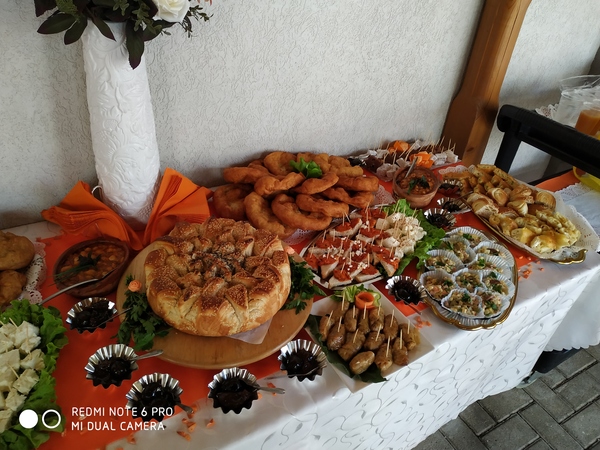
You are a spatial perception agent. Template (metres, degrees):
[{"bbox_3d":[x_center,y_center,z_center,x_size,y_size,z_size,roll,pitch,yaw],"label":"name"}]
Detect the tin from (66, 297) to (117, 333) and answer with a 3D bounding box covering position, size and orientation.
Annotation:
[{"bbox_3d":[-0.362,0.165,0.731,0.079,0.028,0.079,4,35,-3],"label":"tin"}]

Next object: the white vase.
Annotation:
[{"bbox_3d":[-0.372,-0.192,0.875,0.130,0.437,0.130,-14,40,-27],"label":"white vase"}]

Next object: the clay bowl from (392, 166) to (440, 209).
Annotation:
[{"bbox_3d":[0.344,-0.101,1.258,0.145,0.072,0.145,4,36,0],"label":"clay bowl"}]

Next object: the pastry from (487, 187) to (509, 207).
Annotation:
[{"bbox_3d":[0.538,-0.076,1.130,0.046,0.039,0.052,-15,40,-27],"label":"pastry"}]

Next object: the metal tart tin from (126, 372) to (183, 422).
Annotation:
[{"bbox_3d":[-0.242,0.298,0.700,0.090,0.028,0.090,2,36,-2],"label":"metal tart tin"}]

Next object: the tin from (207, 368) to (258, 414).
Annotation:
[{"bbox_3d":[-0.114,0.293,0.718,0.088,0.028,0.088,2,36,-2],"label":"tin"}]

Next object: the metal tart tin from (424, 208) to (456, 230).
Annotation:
[{"bbox_3d":[0.392,-0.009,1.173,0.089,0.028,0.089,4,36,0],"label":"metal tart tin"}]

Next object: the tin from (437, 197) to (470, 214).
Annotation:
[{"bbox_3d":[0.451,-0.044,1.227,0.091,0.028,0.091,4,36,0],"label":"tin"}]

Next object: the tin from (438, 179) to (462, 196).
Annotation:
[{"bbox_3d":[0.468,-0.111,1.319,0.090,0.028,0.090,2,36,-2],"label":"tin"}]

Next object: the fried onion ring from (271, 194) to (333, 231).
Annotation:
[{"bbox_3d":[0.005,-0.035,1.110,0.158,0.042,0.158,15,32,0],"label":"fried onion ring"}]

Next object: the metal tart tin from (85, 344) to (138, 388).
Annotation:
[{"bbox_3d":[-0.292,0.228,0.653,0.079,0.028,0.079,4,35,-3],"label":"metal tart tin"}]

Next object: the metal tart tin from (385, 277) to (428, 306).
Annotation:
[{"bbox_3d":[0.214,0.139,0.846,0.079,0.028,0.079,4,35,-3],"label":"metal tart tin"}]

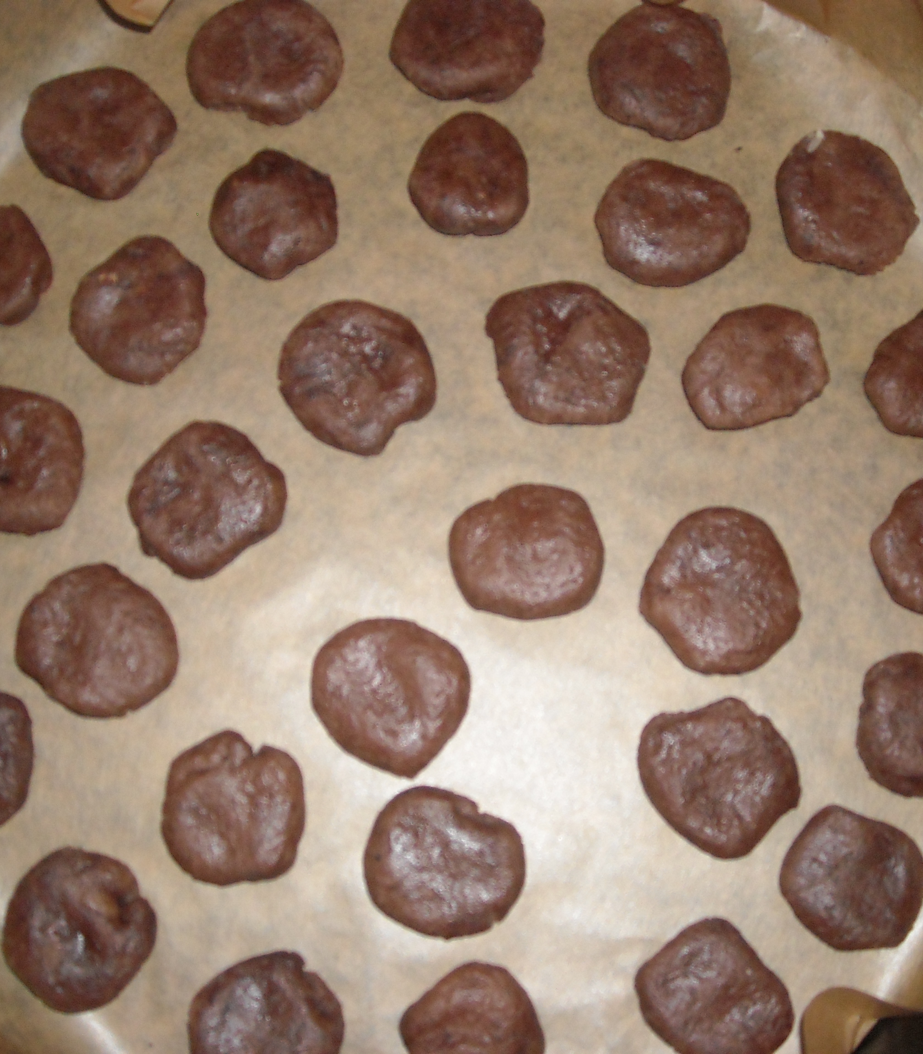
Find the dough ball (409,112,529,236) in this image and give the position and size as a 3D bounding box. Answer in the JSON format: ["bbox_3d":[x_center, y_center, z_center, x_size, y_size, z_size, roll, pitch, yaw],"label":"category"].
[{"bbox_3d":[0.002,-0.095,0.381,0.032,0.013,0.033,0,80,1],"label":"dough ball"}]

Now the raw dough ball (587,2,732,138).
[{"bbox_3d":[0.053,-0.123,0.385,0.038,0.013,0.037,0,80,1],"label":"raw dough ball"}]

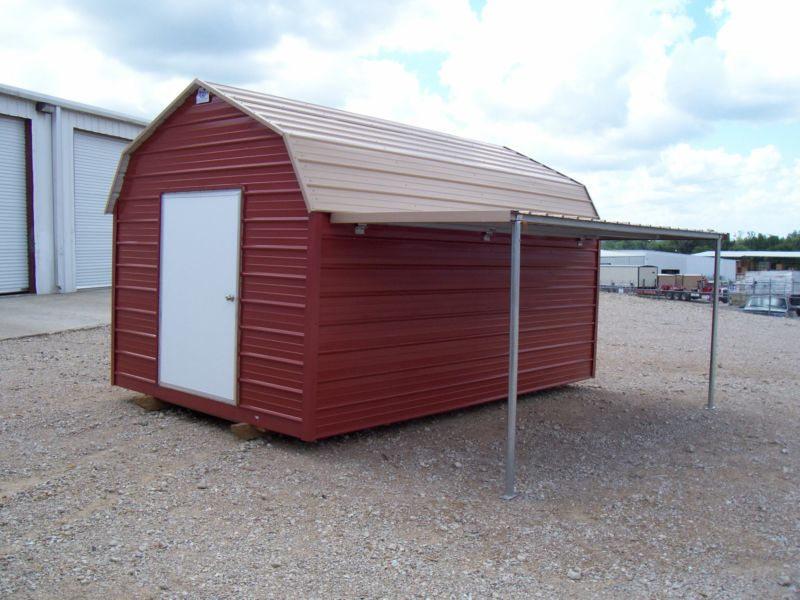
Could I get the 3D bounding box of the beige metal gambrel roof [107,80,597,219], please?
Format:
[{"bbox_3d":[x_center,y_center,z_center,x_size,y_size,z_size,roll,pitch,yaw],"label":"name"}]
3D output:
[{"bbox_3d":[-0.243,-1.439,8.822,3.246,1.198,4.876,5,5,42],"label":"beige metal gambrel roof"}]

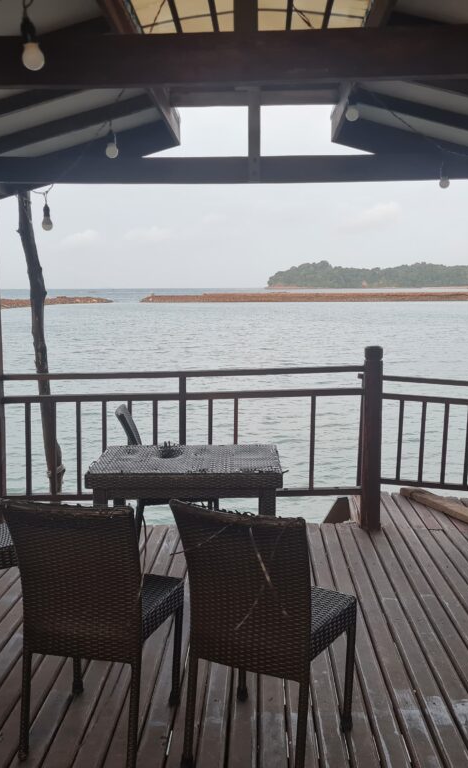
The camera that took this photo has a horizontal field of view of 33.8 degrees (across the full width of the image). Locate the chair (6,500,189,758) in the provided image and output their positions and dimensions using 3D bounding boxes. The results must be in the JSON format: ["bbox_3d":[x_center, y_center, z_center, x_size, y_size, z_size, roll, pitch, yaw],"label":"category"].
[{"bbox_3d":[-0.455,0.786,2.659,0.440,0.890,0.560,1,7,11],"label":"chair"}]

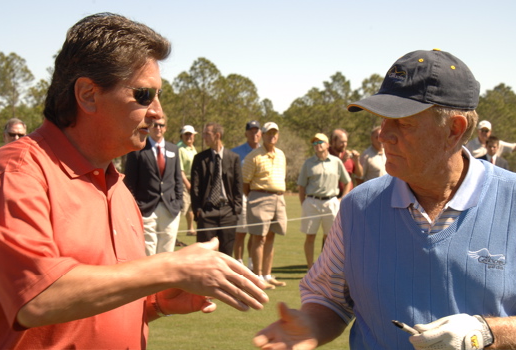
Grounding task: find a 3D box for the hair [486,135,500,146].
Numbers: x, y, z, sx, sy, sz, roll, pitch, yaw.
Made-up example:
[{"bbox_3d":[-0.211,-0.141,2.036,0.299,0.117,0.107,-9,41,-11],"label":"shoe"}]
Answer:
[{"bbox_3d":[2.866,-0.415,13.900,0.165,0.135,0.185,0,2,2],"label":"hair"}]

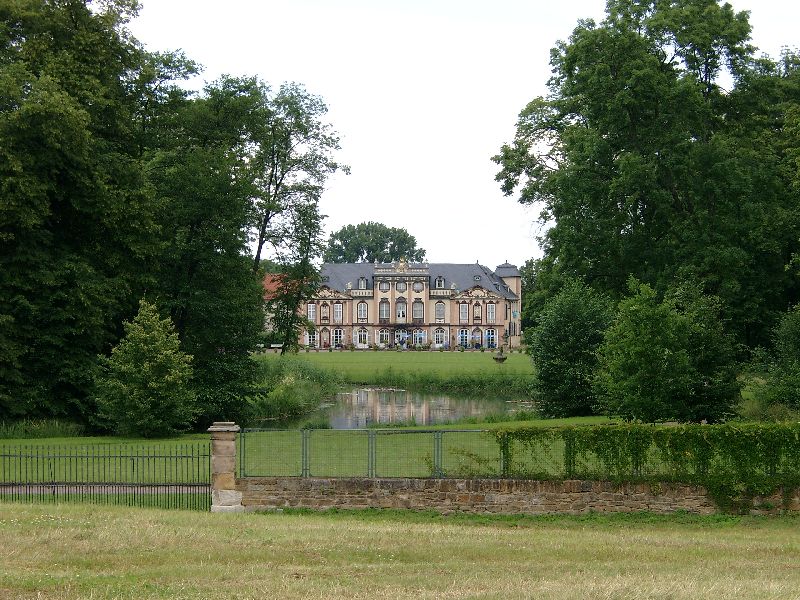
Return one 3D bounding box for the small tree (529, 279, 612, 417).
[{"bbox_3d":[8.509,2.413,115.000,4.031,6.966,3.900,0,-1,0],"label":"small tree"}]

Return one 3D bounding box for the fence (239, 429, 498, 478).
[{"bbox_3d":[-0.666,3.592,54.000,6.215,1.157,0.100,0,-1,4],"label":"fence"}]

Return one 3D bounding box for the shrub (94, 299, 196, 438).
[{"bbox_3d":[-10.503,2.775,95.000,4.111,5.673,4.100,0,-1,0],"label":"shrub"}]

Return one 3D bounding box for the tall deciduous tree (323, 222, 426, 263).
[{"bbox_3d":[-4.744,-2.884,430.000,19.350,23.071,18.000,0,-1,0],"label":"tall deciduous tree"}]

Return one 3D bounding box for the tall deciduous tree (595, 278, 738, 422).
[{"bbox_3d":[12.684,2.404,110.000,6.854,6.854,6.200,0,-1,0],"label":"tall deciduous tree"}]

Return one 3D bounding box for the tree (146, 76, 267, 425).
[{"bbox_3d":[-9.377,-2.399,112.000,5.815,16.865,6.000,0,-1,0],"label":"tree"}]

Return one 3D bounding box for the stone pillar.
[{"bbox_3d":[-4.077,3.890,54.000,0.794,2.150,0.750,0,-1,4],"label":"stone pillar"}]

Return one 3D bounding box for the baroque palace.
[{"bbox_3d":[1.708,0.732,376.000,35.000,14.700,20.000,0,-1,5],"label":"baroque palace"}]

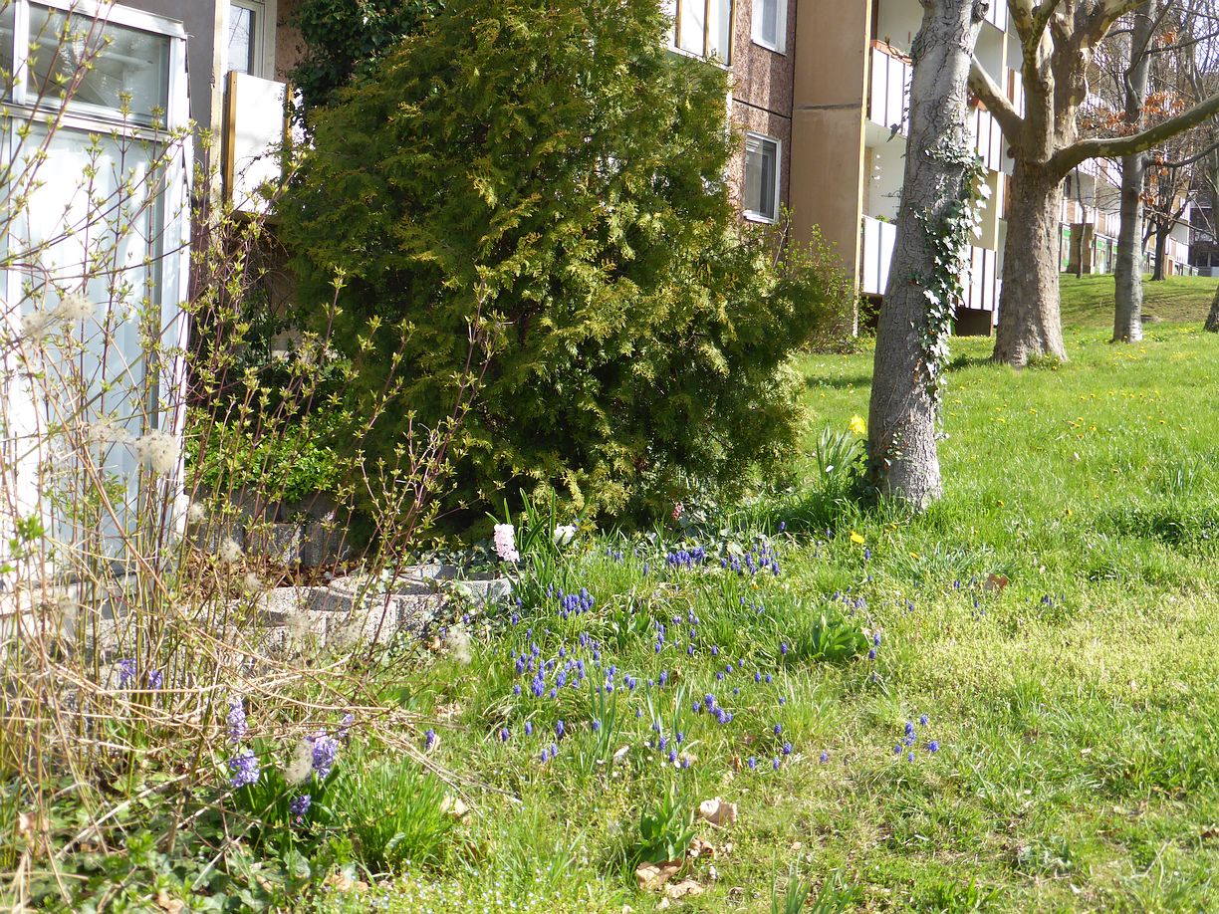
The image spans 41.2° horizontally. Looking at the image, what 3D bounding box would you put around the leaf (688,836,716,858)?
[{"bbox_3d":[0.218,0.927,3.840,0.064,0.036,0.057,2,1,0],"label":"leaf"}]

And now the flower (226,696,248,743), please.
[{"bbox_3d":[-0.939,0.661,4.080,0.051,0.115,0.051,2,1,0],"label":"flower"}]

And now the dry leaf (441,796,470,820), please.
[{"bbox_3d":[-0.372,0.850,3.920,0.072,0.050,0.062,2,3,0],"label":"dry leaf"}]

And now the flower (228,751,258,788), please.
[{"bbox_3d":[-0.874,0.746,3.870,0.070,0.090,0.068,2,1,0],"label":"flower"}]

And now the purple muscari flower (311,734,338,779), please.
[{"bbox_3d":[-0.685,0.721,3.900,0.067,0.108,0.065,2,3,0],"label":"purple muscari flower"}]

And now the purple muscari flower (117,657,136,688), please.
[{"bbox_3d":[-1.385,0.619,4.650,0.051,0.083,0.051,2,1,0],"label":"purple muscari flower"}]

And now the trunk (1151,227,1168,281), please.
[{"bbox_3d":[18.683,-6.881,55.000,0.500,1.830,0.500,2,3,0],"label":"trunk"}]

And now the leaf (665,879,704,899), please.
[{"bbox_3d":[0.170,0.978,3.670,0.083,0.027,0.070,2,1,0],"label":"leaf"}]

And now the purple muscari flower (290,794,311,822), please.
[{"bbox_3d":[-0.716,0.813,3.750,0.047,0.064,0.047,2,1,0],"label":"purple muscari flower"}]

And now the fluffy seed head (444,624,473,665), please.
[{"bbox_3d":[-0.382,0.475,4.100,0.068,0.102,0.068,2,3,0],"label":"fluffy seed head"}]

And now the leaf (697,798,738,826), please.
[{"bbox_3d":[0.262,0.858,3.920,0.095,0.058,0.075,2,3,0],"label":"leaf"}]

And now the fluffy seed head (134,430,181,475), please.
[{"bbox_3d":[-0.966,-0.009,3.450,0.100,0.092,0.090,2,3,0],"label":"fluffy seed head"}]

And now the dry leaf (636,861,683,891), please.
[{"bbox_3d":[0.113,0.957,3.700,0.100,0.050,0.080,2,1,0],"label":"dry leaf"}]

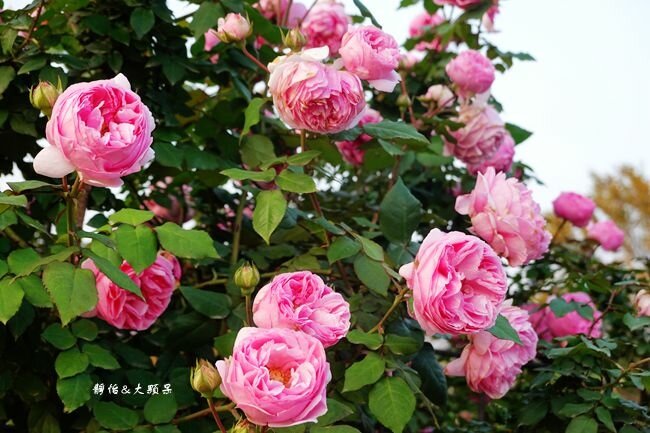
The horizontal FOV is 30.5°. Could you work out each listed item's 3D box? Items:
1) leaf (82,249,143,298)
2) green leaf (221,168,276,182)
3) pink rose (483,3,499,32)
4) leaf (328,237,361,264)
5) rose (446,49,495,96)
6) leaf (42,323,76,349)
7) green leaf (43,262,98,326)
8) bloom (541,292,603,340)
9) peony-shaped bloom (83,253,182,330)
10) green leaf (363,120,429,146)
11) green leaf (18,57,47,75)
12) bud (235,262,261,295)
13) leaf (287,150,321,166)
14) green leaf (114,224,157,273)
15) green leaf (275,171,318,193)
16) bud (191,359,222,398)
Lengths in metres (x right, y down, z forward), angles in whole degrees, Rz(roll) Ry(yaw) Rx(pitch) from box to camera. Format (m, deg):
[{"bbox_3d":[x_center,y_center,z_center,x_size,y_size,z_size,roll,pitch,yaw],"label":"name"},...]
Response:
[{"bbox_3d":[-0.177,0.049,1.000,0.066,0.012,0.036,39,31,15],"label":"leaf"},{"bbox_3d":[-0.076,-0.041,1.180,0.054,0.011,0.034,-1,12,-11],"label":"green leaf"},{"bbox_3d":[0.248,-0.298,1.785,0.027,0.045,0.028,1,-5,-11],"label":"pink rose"},{"bbox_3d":[0.020,0.035,1.224,0.033,0.029,0.018,0,-5,-6],"label":"leaf"},{"bbox_3d":[0.188,-0.186,1.550,0.062,0.057,0.060,0,-6,0],"label":"rose"},{"bbox_3d":[-0.243,0.110,1.090,0.036,0.028,0.009,10,-46,-24],"label":"leaf"},{"bbox_3d":[-0.229,0.070,1.070,0.050,0.063,0.014,6,-23,9],"label":"green leaf"},{"bbox_3d":[0.353,0.143,1.700,0.085,0.075,0.078,0,-17,-6],"label":"bloom"},{"bbox_3d":[-0.190,0.073,1.170,0.095,0.080,0.065,4,12,-7],"label":"peony-shaped bloom"},{"bbox_3d":[0.073,-0.086,1.240,0.069,0.013,0.042,17,19,6],"label":"green leaf"},{"bbox_3d":[-0.307,-0.158,1.250,0.038,0.009,0.026,-27,48,-21],"label":"green leaf"},{"bbox_3d":[-0.069,0.055,1.060,0.023,0.031,0.023,0,3,0],"label":"bud"},{"bbox_3d":[-0.021,-0.057,1.173,0.034,0.016,0.020,0,-5,-6],"label":"leaf"},{"bbox_3d":[-0.163,0.028,1.030,0.037,0.046,0.010,0,-21,0],"label":"green leaf"},{"bbox_3d":[-0.025,-0.031,1.060,0.042,0.008,0.028,10,36,28],"label":"green leaf"},{"bbox_3d":[-0.104,0.143,1.050,0.027,0.035,0.027,-7,-6,0],"label":"bud"}]

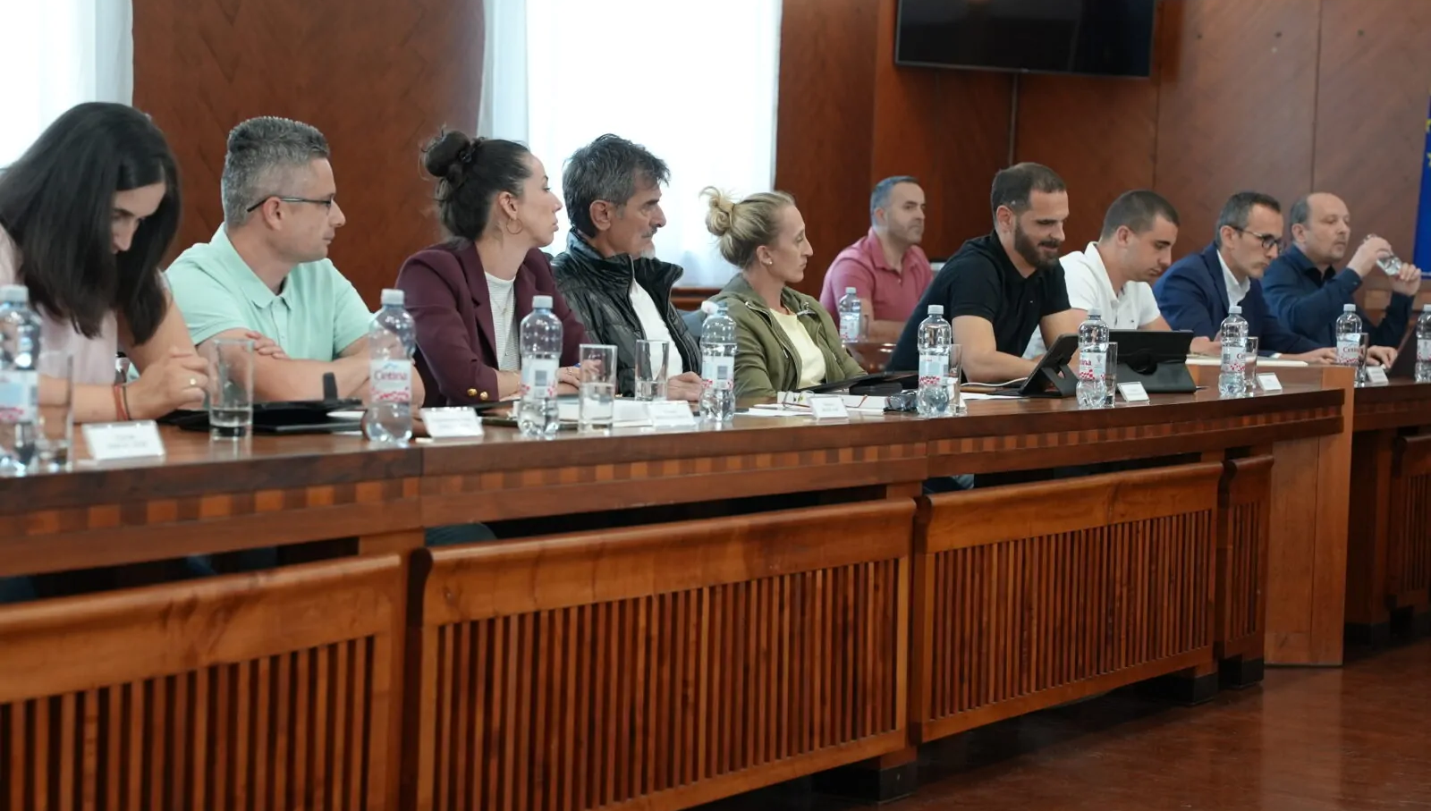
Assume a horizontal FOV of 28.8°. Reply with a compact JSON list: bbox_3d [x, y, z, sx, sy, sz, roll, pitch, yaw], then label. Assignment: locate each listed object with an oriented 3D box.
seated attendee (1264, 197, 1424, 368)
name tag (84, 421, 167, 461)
[{"bbox_3d":[2.000,-0.003,9.000,0.750,1.340,0.520,4,3,32],"label":"seated attendee"},{"bbox_3d":[-0.779,0.045,3.643,0.040,0.047,0.132,3,3,29],"label":"name tag"}]

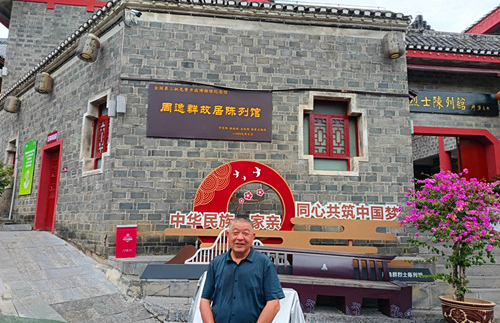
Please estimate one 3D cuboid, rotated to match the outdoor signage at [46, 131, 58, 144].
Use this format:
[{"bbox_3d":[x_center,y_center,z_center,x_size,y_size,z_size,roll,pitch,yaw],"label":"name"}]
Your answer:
[{"bbox_3d":[-4.913,-0.592,8.635,0.706,0.243,0.040,-7,-12,42],"label":"outdoor signage"}]

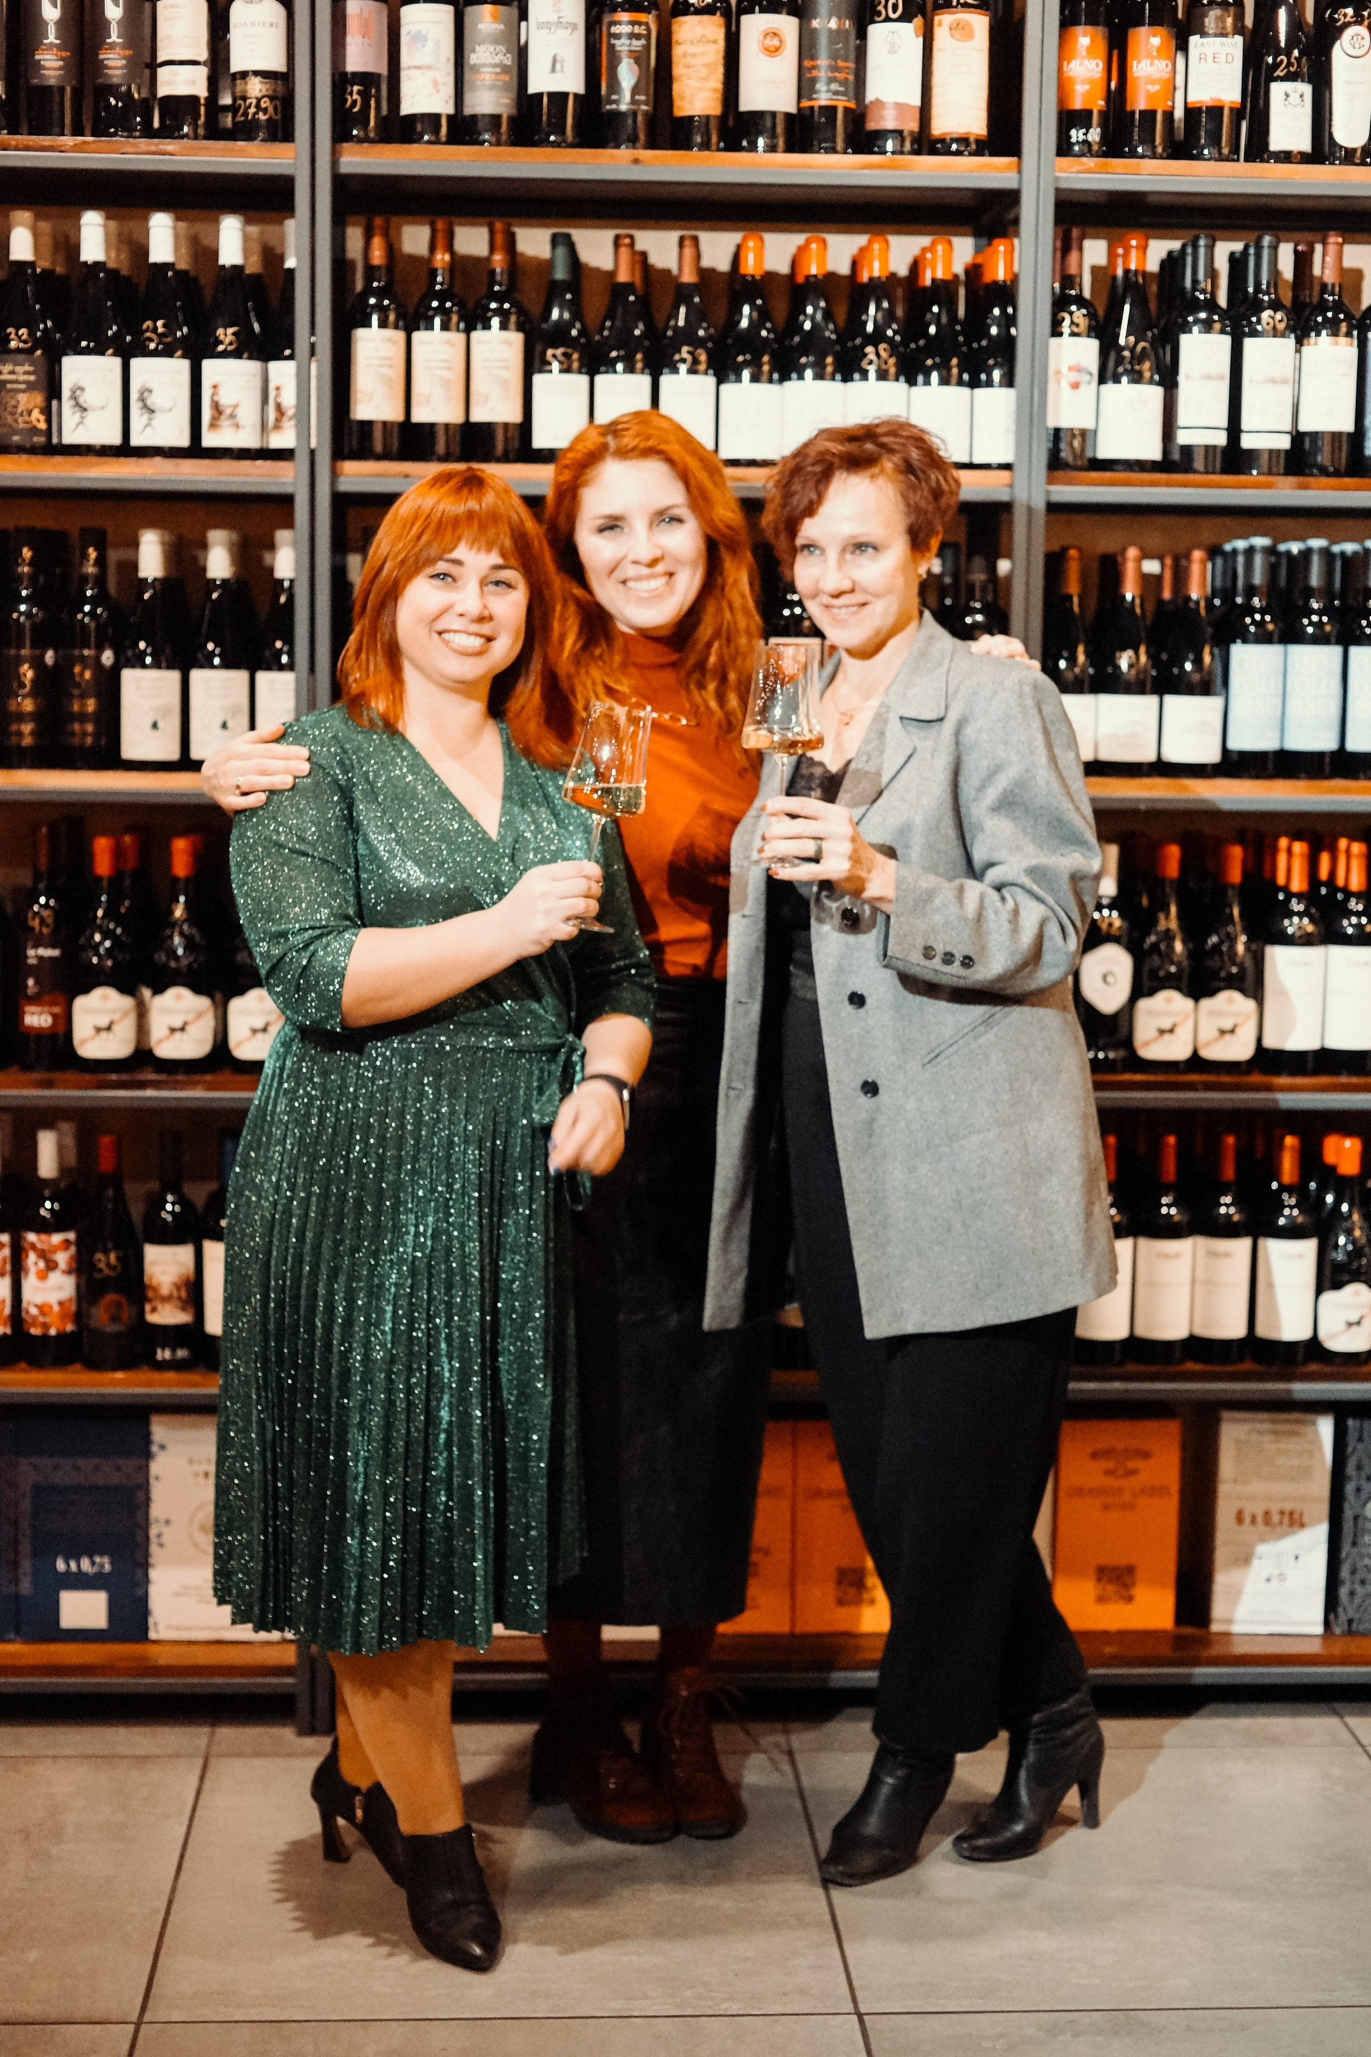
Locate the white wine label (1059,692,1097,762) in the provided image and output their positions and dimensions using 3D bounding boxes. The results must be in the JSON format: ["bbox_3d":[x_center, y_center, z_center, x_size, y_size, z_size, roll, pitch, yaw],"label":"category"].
[{"bbox_3d":[0.503,-0.396,3.780,0.080,0.087,0.030,0,7,-3],"label":"white wine label"}]

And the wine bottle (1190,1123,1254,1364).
[{"bbox_3d":[0.724,0.293,3.833,0.078,0.303,0.078,0,7,-4],"label":"wine bottle"}]

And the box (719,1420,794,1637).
[{"bbox_3d":[0.057,0.679,4.088,0.173,0.303,0.245,0,7,-3],"label":"box"}]

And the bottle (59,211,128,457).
[{"bbox_3d":[-0.770,-0.895,3.705,0.082,0.320,0.082,0,7,-6],"label":"bottle"}]

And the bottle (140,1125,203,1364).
[{"bbox_3d":[-0.678,0.288,3.766,0.077,0.311,0.077,0,7,-4],"label":"bottle"}]

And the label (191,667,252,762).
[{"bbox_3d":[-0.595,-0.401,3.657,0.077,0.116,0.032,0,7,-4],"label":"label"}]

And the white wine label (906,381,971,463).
[{"bbox_3d":[0.331,-0.785,3.722,0.081,0.099,0.030,0,7,-3],"label":"white wine label"}]

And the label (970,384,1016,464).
[{"bbox_3d":[0.409,-0.776,3.673,0.082,0.097,0.032,0,7,-4],"label":"label"}]

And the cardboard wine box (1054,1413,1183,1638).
[{"bbox_3d":[0.598,0.682,4.119,0.174,0.301,0.245,0,7,-3],"label":"cardboard wine box"}]

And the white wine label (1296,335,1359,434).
[{"bbox_3d":[0.831,-0.826,3.693,0.078,0.111,0.032,1,7,-2],"label":"white wine label"}]

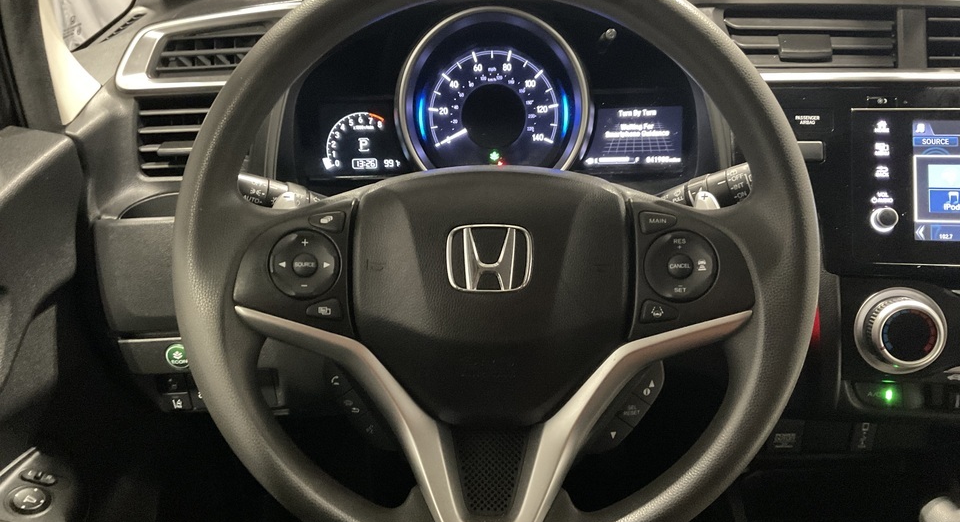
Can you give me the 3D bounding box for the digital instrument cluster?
[{"bbox_3d":[0.013,-0.139,0.675,0.325,0.145,0.050,0,5,2],"label":"digital instrument cluster"}]

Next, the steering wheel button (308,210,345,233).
[{"bbox_3d":[-0.092,-0.024,0.481,0.021,0.013,0.008,0,-2,3],"label":"steering wheel button"}]

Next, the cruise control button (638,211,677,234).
[{"bbox_3d":[0.104,-0.023,0.472,0.022,0.013,0.008,0,-2,3],"label":"cruise control button"}]

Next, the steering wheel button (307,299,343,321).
[{"bbox_3d":[-0.093,0.030,0.481,0.021,0.013,0.008,0,-2,3],"label":"steering wheel button"}]

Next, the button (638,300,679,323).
[{"bbox_3d":[0.105,0.030,0.472,0.023,0.013,0.008,0,-2,3],"label":"button"}]

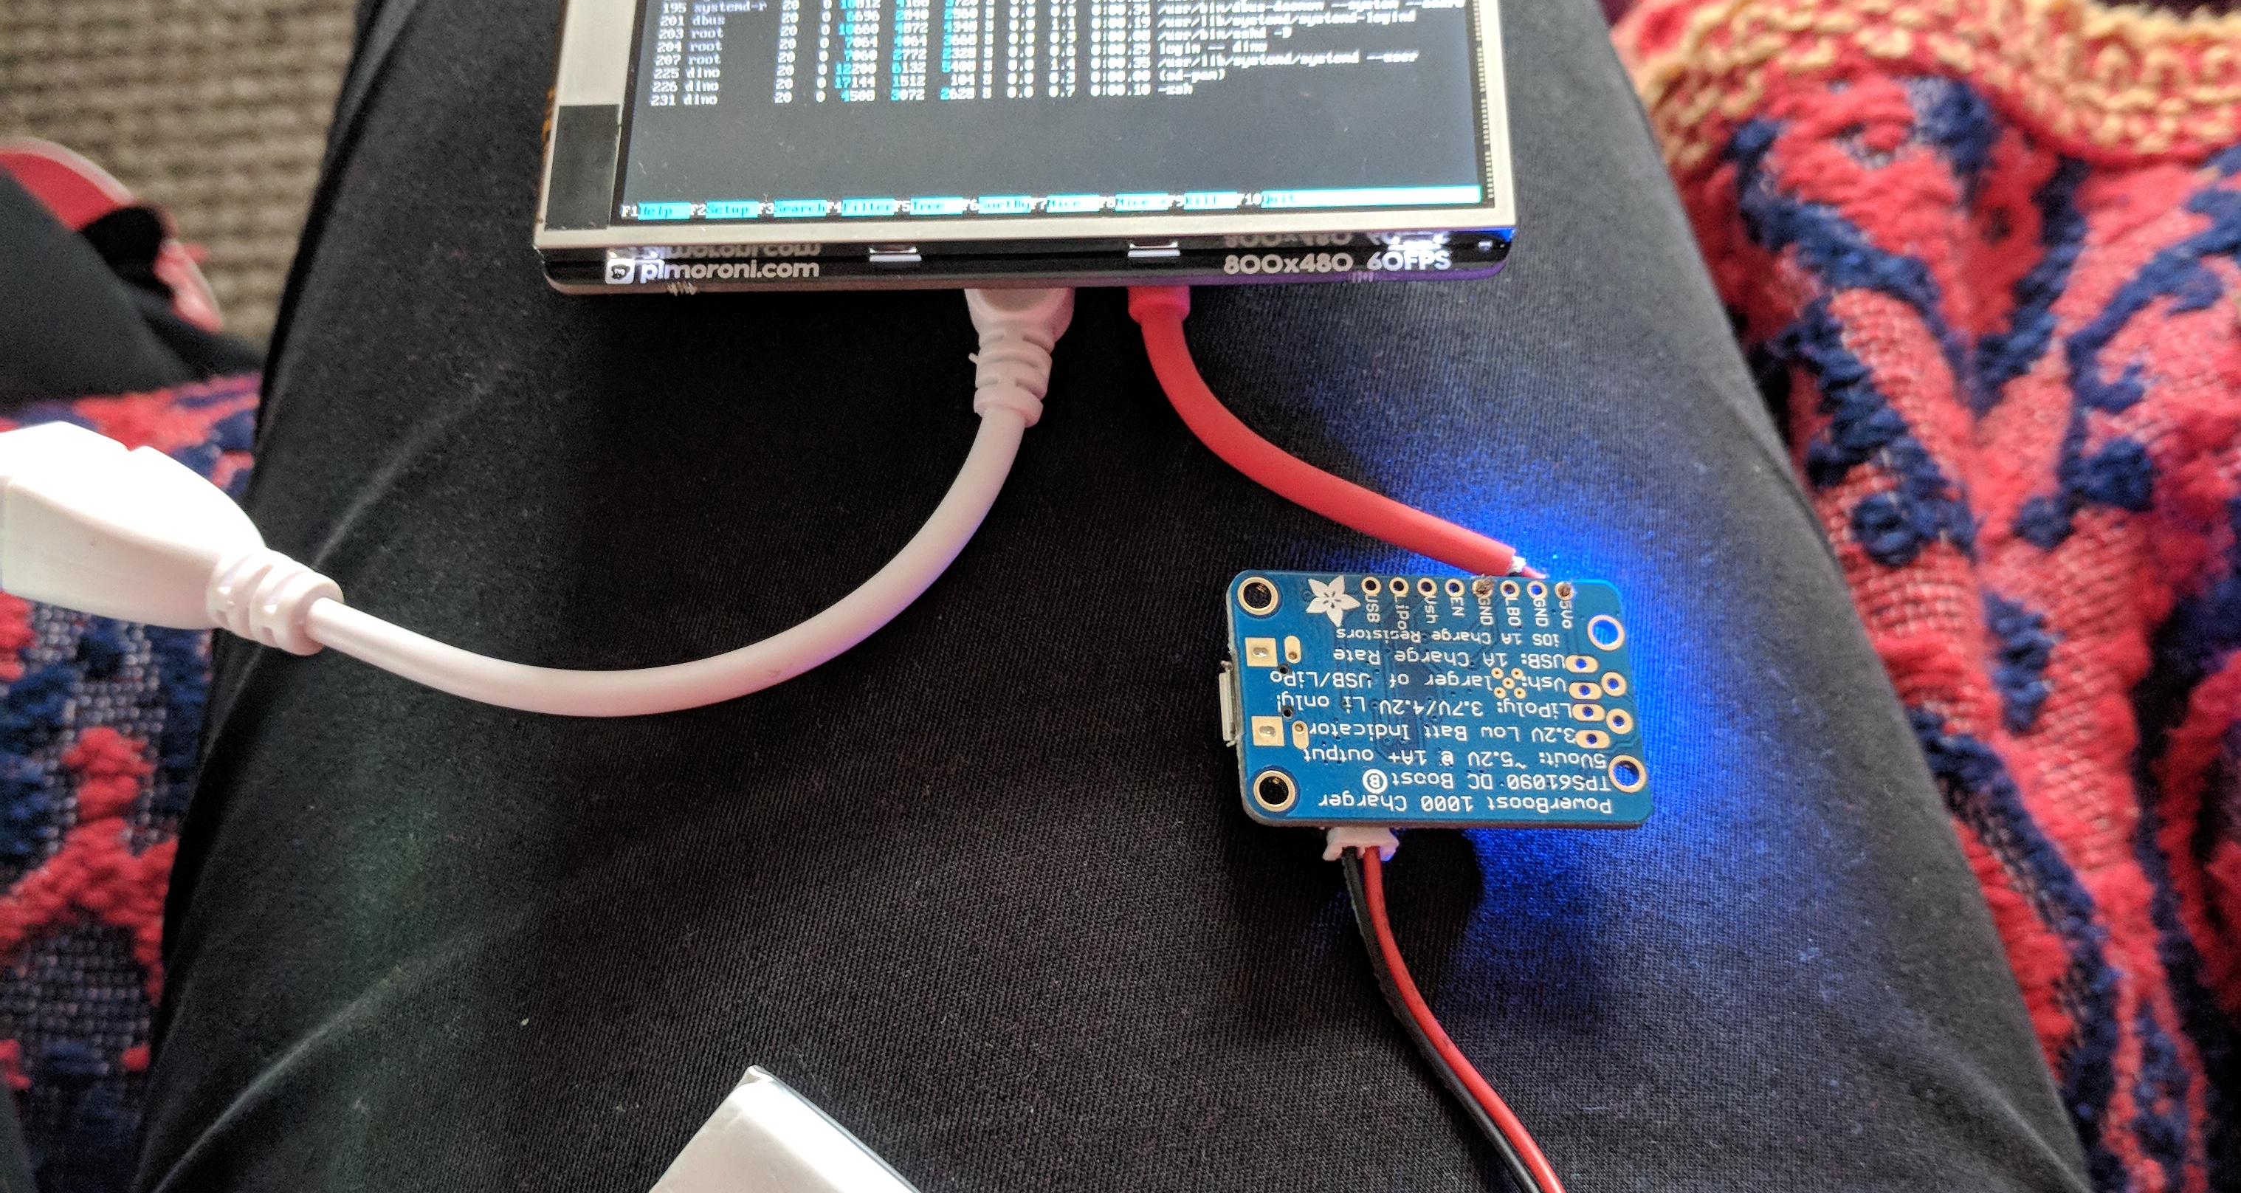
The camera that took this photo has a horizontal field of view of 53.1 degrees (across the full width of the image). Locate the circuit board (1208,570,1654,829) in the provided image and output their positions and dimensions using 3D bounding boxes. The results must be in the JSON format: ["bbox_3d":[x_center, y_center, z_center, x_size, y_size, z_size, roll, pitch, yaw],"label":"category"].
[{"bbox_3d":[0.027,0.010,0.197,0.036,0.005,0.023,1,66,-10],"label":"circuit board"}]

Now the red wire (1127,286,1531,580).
[{"bbox_3d":[0.017,-0.015,0.216,0.012,0.008,0.054,-37,59,-16],"label":"red wire"}]

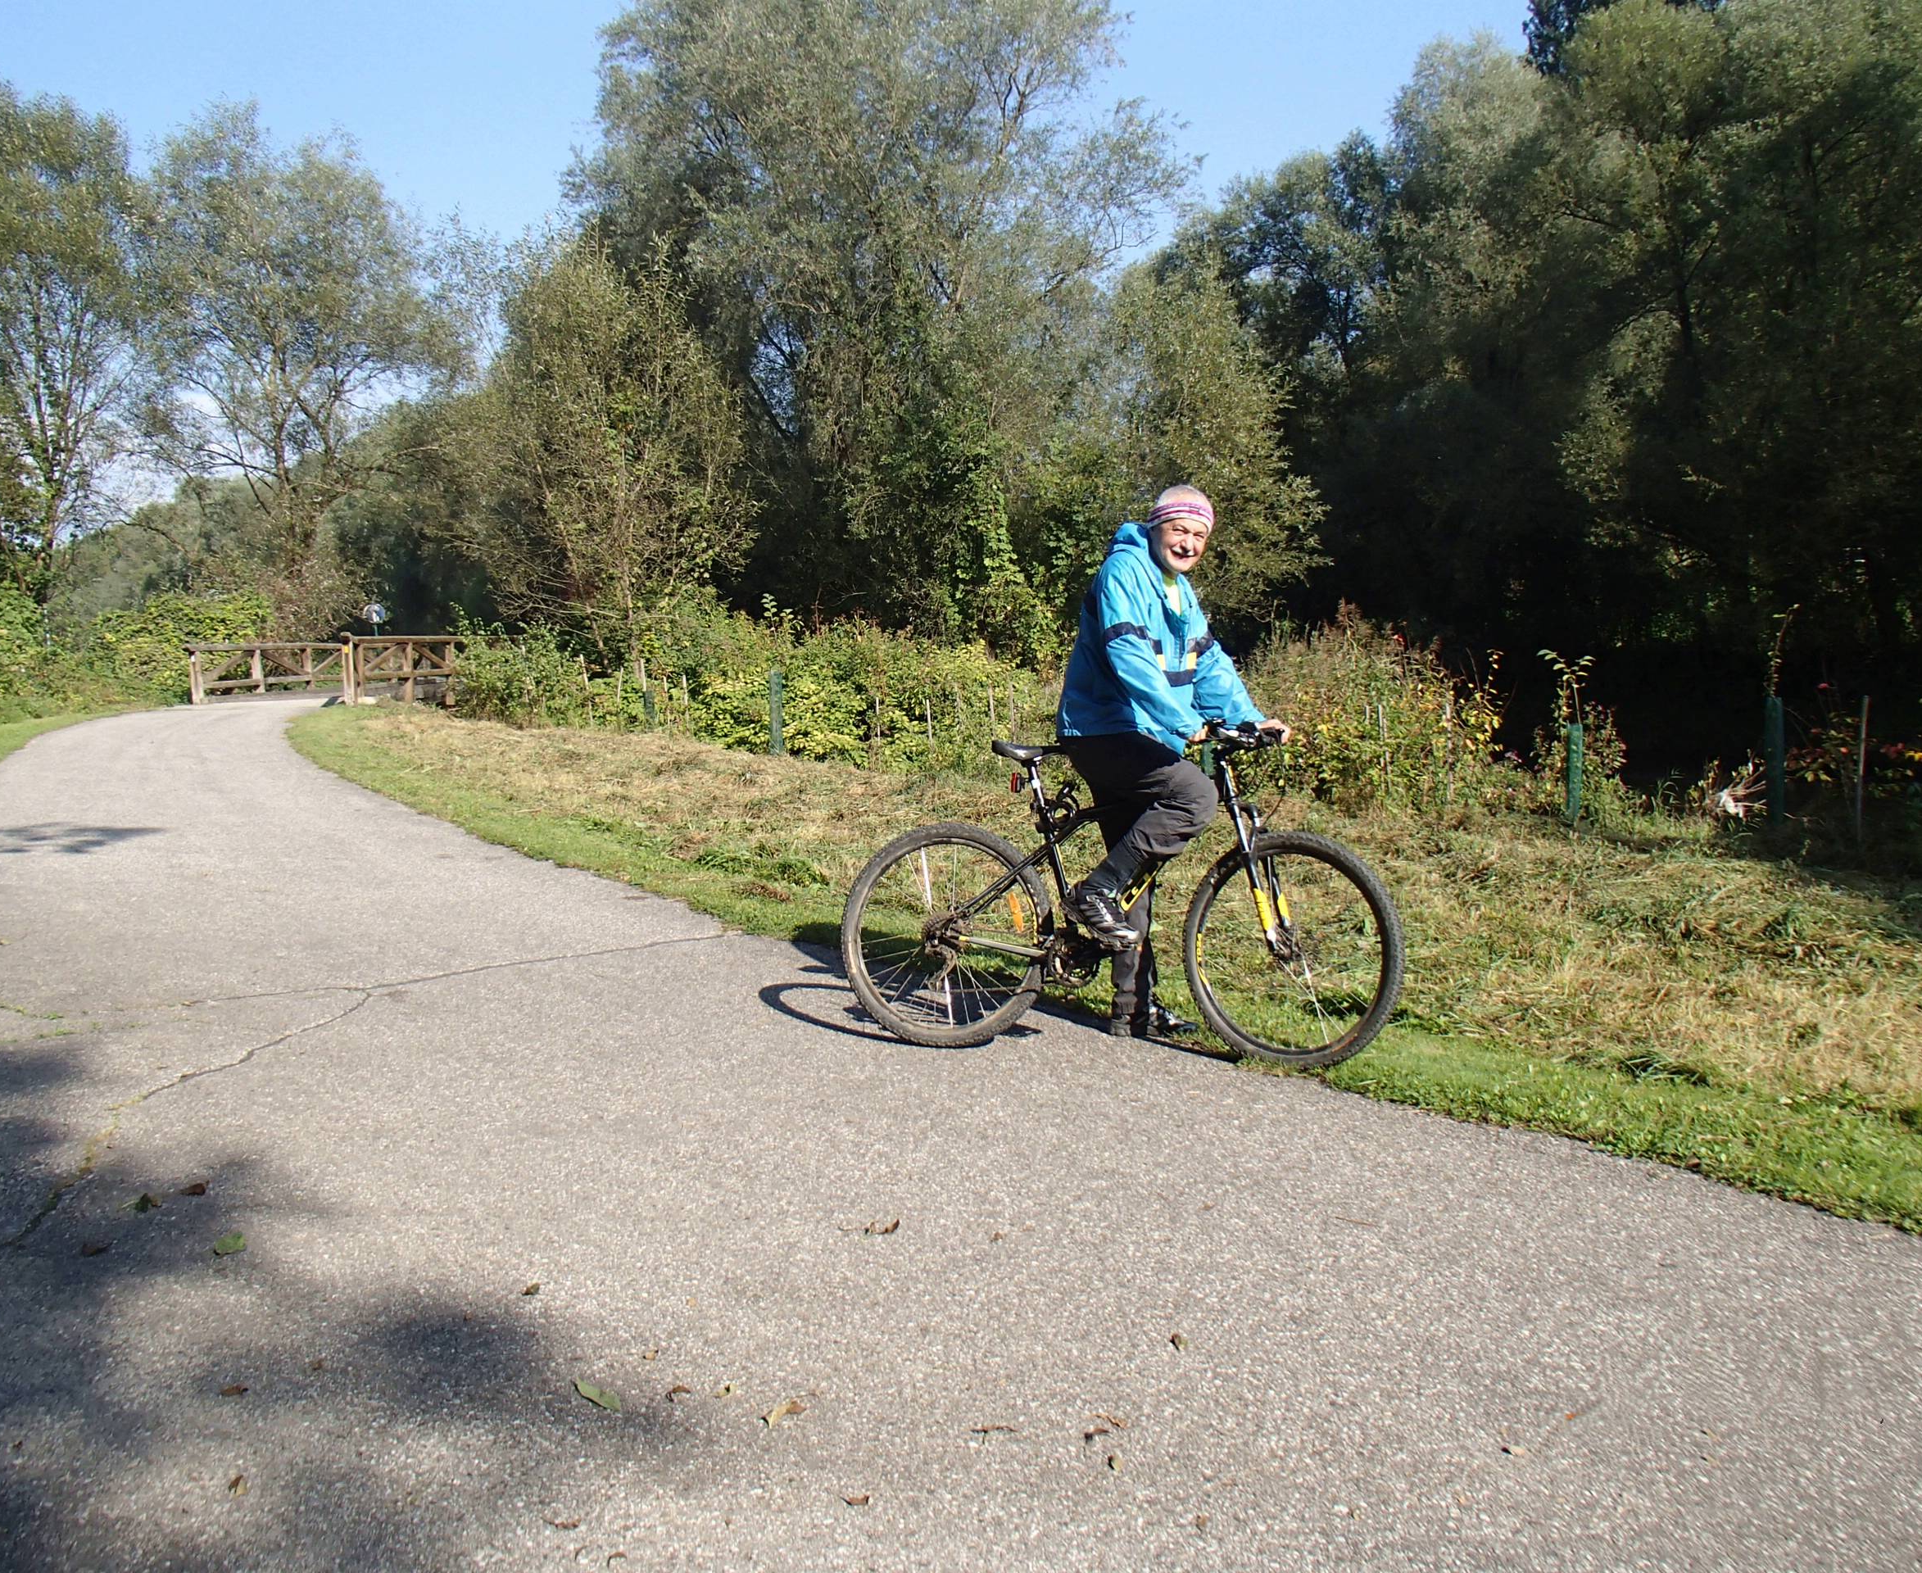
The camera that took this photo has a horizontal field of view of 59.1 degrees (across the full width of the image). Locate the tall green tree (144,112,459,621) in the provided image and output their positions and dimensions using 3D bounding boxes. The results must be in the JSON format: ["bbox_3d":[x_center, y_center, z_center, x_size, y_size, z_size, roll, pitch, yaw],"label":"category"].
[{"bbox_3d":[-17.493,-10.757,45.000,8.700,14.600,8.700,-4,7,-21],"label":"tall green tree"}]

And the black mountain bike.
[{"bbox_3d":[0.452,0.318,5.116,1.730,1.000,0.620,1,2,16],"label":"black mountain bike"}]

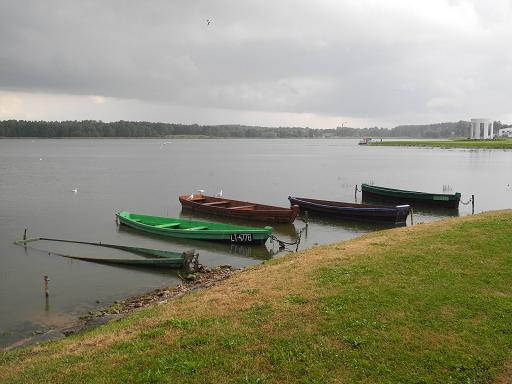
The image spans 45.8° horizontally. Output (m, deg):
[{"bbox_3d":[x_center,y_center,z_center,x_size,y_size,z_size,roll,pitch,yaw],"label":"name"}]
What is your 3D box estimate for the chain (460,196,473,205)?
[{"bbox_3d":[8.473,0.342,24.385,0.550,0.310,0.080,5,7,41],"label":"chain"}]

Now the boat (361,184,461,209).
[{"bbox_3d":[6.759,0.146,26.828,1.250,0.620,5.457,-4,6,-35],"label":"boat"}]

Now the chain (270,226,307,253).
[{"bbox_3d":[0.821,1.237,15.795,1.050,0.620,0.350,-2,6,-24],"label":"chain"}]

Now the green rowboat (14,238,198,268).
[{"bbox_3d":[-3.694,1.503,14.594,5.758,0.560,1.250,0,4,34],"label":"green rowboat"}]

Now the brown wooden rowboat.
[{"bbox_3d":[-0.641,0.608,21.383,1.250,0.680,5.666,-5,7,-45],"label":"brown wooden rowboat"}]

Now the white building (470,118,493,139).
[{"bbox_3d":[66.733,-18.544,179.058,6.400,5.900,6.400,2,6,20],"label":"white building"}]

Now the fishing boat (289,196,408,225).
[{"bbox_3d":[3.167,0.617,21.509,1.250,0.640,5.401,-5,7,-41],"label":"fishing boat"}]

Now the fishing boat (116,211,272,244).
[{"bbox_3d":[-1.909,1.019,17.503,5.953,0.560,1.250,4,7,38],"label":"fishing boat"}]

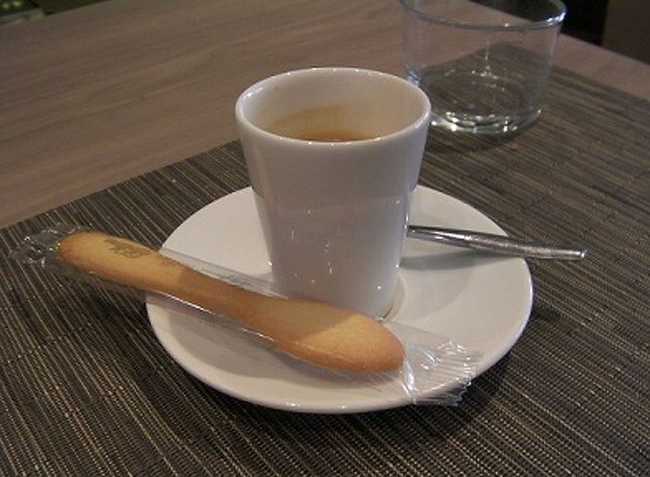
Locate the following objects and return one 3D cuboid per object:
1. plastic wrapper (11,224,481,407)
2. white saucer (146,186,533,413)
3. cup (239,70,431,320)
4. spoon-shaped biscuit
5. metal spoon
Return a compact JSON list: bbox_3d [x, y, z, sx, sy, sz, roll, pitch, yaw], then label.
[{"bbox_3d":[-0.033,0.022,0.230,0.161,0.012,0.026,13,37,18],"label":"plastic wrapper"},{"bbox_3d":[0.005,0.018,0.253,0.132,0.018,0.132,-1,34,1],"label":"white saucer"},{"bbox_3d":[0.004,-0.010,0.234,0.058,0.074,0.058,-1,34,1],"label":"cup"},{"bbox_3d":[-0.035,0.019,0.232,0.126,0.010,0.018,15,38,19],"label":"spoon-shaped biscuit"},{"bbox_3d":[0.036,0.002,0.261,0.113,0.011,0.021,5,34,15],"label":"metal spoon"}]

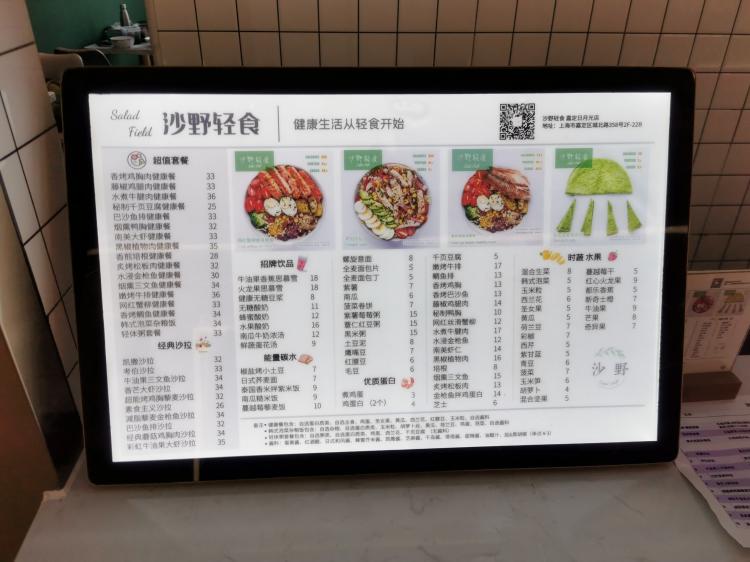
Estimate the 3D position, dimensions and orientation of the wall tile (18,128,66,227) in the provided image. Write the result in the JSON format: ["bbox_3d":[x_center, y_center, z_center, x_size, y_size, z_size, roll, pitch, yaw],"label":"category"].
[{"bbox_3d":[-0.417,-0.132,0.739,0.009,0.098,0.099,-1,30,-3],"label":"wall tile"}]

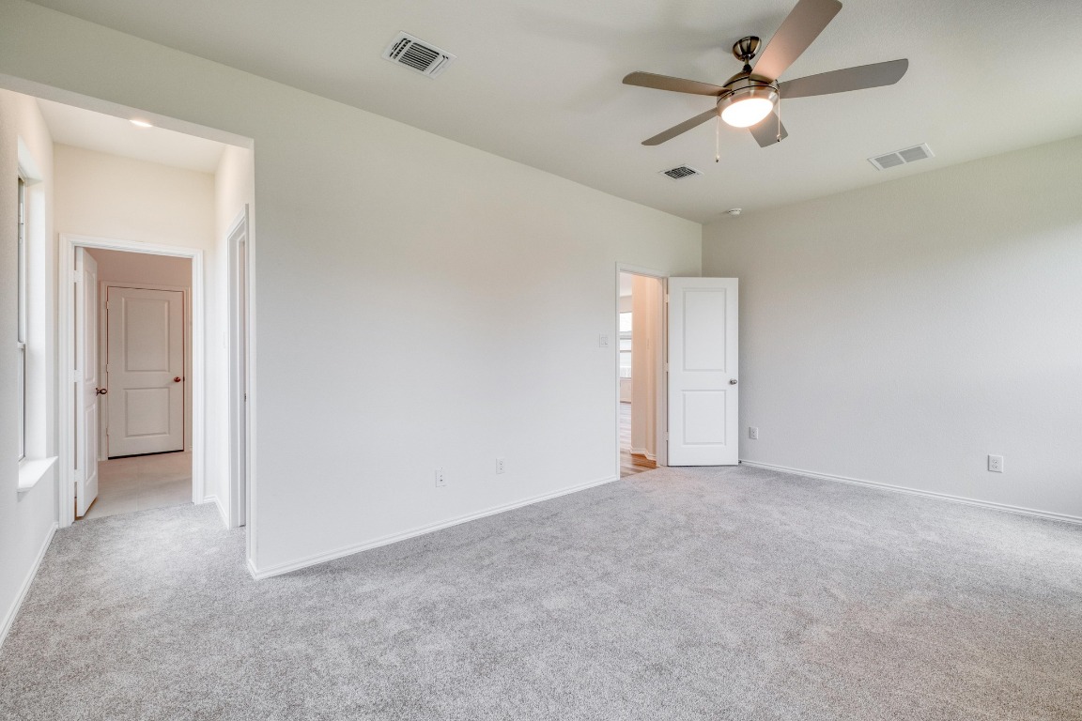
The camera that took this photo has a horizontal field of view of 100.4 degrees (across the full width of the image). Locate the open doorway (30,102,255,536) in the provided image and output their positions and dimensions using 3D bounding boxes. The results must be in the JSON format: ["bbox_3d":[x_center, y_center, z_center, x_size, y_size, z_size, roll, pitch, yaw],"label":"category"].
[{"bbox_3d":[-1.934,-0.007,2.204,0.920,2.360,0.180,0,1,-39],"label":"open doorway"}]

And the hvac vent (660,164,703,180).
[{"bbox_3d":[1.194,-1.574,3.830,0.290,0.030,0.255,0,1,-39],"label":"hvac vent"}]

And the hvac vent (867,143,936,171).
[{"bbox_3d":[2.822,-1.573,3.533,0.355,0.030,0.360,0,1,-39],"label":"hvac vent"}]

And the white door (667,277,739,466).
[{"bbox_3d":[1.758,0.120,4.885,0.785,2.030,0.045,0,0,-4],"label":"white door"}]

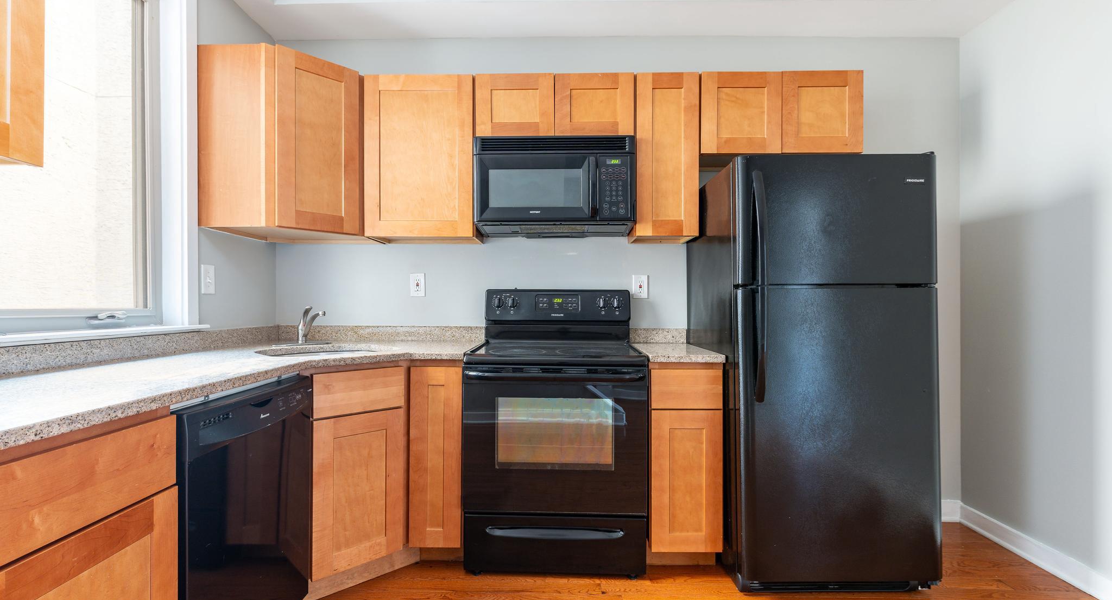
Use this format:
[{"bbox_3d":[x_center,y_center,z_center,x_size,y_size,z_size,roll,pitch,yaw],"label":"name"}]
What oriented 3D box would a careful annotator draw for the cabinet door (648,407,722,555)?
[{"bbox_3d":[0.536,0.744,2.042,0.296,0.582,0.020,0,0,2],"label":"cabinet door"}]

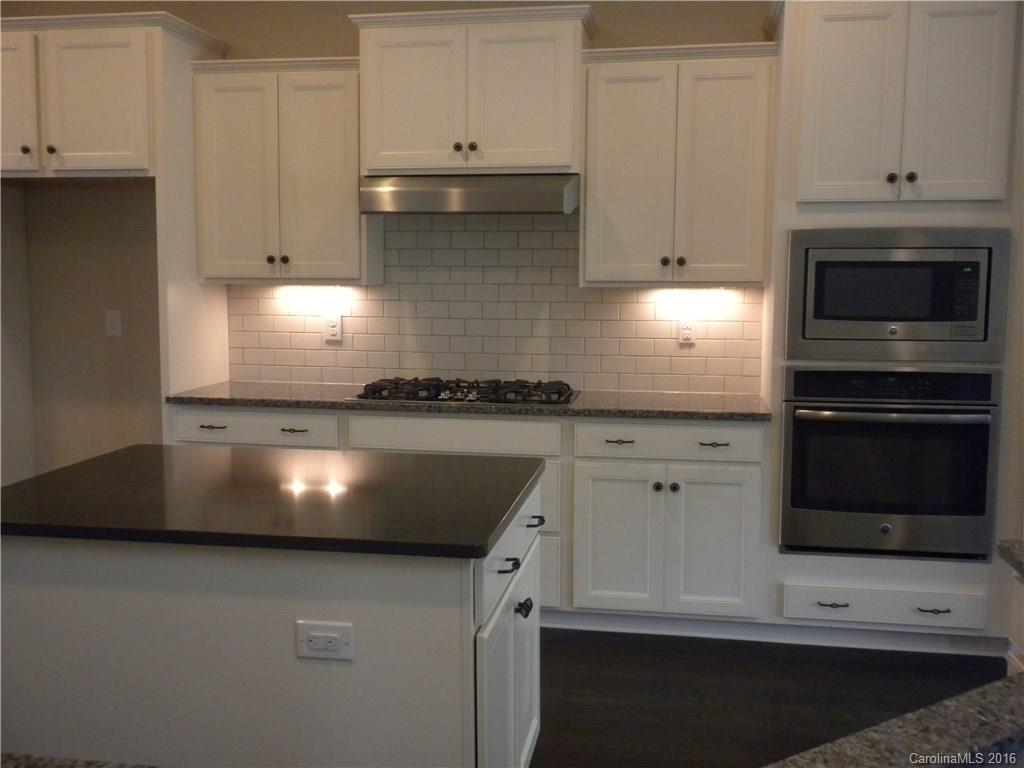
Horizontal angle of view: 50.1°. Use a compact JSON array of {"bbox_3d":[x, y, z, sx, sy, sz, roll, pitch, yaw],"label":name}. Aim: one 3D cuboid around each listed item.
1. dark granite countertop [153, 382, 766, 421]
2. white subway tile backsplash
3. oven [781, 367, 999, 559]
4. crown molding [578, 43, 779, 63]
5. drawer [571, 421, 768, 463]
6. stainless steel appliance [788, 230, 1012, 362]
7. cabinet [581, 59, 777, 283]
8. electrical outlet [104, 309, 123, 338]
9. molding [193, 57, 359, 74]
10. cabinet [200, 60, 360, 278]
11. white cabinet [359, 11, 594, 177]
[{"bbox_3d":[-0.178,0.067,4.643,2.453,0.031,0.648,1,6,10],"label":"dark granite countertop"},{"bbox_3d":[-0.125,-0.368,4.911,2.453,0.778,0.014,1,6,10],"label":"white subway tile backsplash"},{"bbox_3d":[1.427,0.270,4.264,0.755,0.708,0.598,1,6,11],"label":"oven"},{"bbox_3d":[0.653,-1.300,4.306,0.763,0.048,0.043,1,6,11],"label":"crown molding"},{"bbox_3d":[0.635,0.200,4.395,0.697,0.125,0.510,1,6,11],"label":"drawer"},{"bbox_3d":[1.427,-0.341,4.176,0.758,0.478,0.490,1,6,11],"label":"stainless steel appliance"},{"bbox_3d":[0.681,-0.855,4.509,0.761,0.907,0.321,1,6,11],"label":"cabinet"},{"bbox_3d":[-1.911,-0.290,5.242,0.077,0.118,0.012,1,6,10],"label":"electrical outlet"},{"bbox_3d":[-1.001,-1.341,4.622,0.766,0.052,0.046,1,6,10],"label":"molding"},{"bbox_3d":[-0.969,-0.911,4.844,0.761,0.924,0.331,1,6,10],"label":"cabinet"},{"bbox_3d":[-0.144,-1.198,4.628,0.998,0.646,0.405,1,6,10],"label":"white cabinet"}]

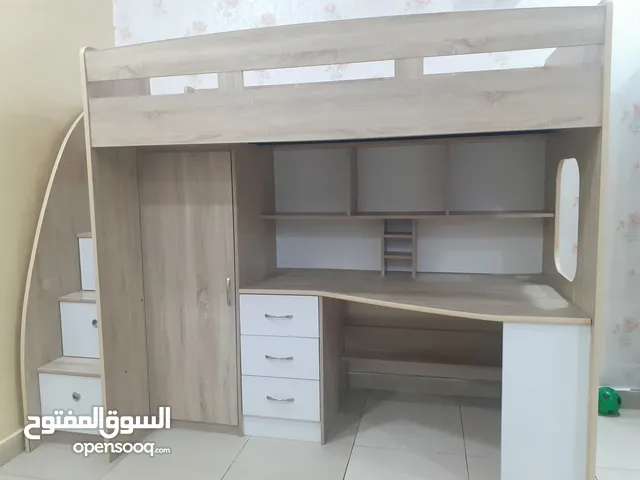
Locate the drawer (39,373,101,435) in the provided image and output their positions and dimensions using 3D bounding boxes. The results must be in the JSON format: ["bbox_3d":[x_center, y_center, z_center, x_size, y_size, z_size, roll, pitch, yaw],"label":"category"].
[{"bbox_3d":[-1.110,0.761,2.473,0.401,0.283,0.270,0,6,13],"label":"drawer"}]

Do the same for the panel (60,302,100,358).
[{"bbox_3d":[-1.090,0.445,2.451,0.401,0.271,0.020,0,6,13],"label":"panel"}]

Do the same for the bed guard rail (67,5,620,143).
[{"bbox_3d":[0.093,-0.640,2.309,1.988,0.422,0.964,0,6,13],"label":"bed guard rail"}]

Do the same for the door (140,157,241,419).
[{"bbox_3d":[-0.635,0.242,2.419,0.482,1.329,0.022,0,6,13],"label":"door"}]

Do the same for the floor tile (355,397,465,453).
[{"bbox_3d":[0.465,0.941,2.531,0.498,0.010,0.498,0,6,13],"label":"floor tile"}]

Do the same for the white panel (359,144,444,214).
[{"bbox_3d":[0.442,-0.332,2.705,0.476,0.363,0.015,0,6,13],"label":"white panel"}]

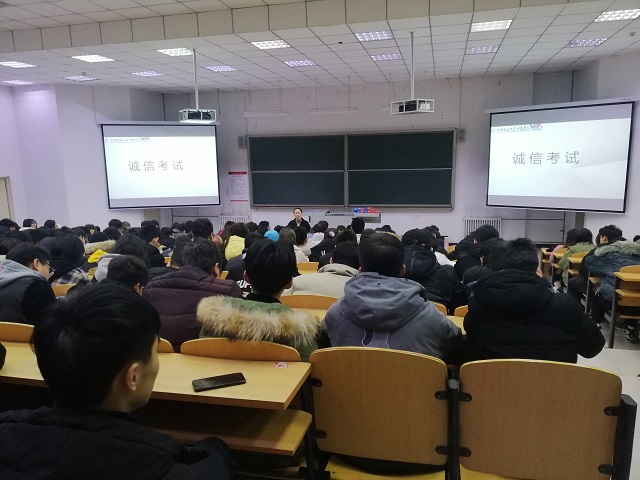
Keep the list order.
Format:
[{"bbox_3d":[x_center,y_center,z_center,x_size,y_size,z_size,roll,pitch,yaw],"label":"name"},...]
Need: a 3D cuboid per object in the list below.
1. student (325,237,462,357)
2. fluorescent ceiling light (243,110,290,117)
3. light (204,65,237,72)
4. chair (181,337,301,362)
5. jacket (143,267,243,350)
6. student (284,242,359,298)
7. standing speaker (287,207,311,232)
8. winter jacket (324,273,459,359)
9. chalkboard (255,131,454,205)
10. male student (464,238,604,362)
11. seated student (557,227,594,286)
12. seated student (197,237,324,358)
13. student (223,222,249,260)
[{"bbox_3d":[0.316,0.559,2.068,0.510,1.230,0.740,1,10,14],"label":"student"},{"bbox_3d":[-1.385,-3.243,12.360,1.240,0.130,0.140,1,10,14],"label":"fluorescent ceiling light"},{"bbox_3d":[-2.137,-3.738,10.457,0.600,0.080,0.600,1,10,14],"label":"light"},{"bbox_3d":[-0.249,0.744,2.066,0.500,0.840,0.520,1,10,14],"label":"chair"},{"bbox_3d":[-0.620,0.414,2.263,0.540,0.600,0.520,1,10,14],"label":"jacket"},{"bbox_3d":[0.119,0.583,3.075,0.500,1.220,0.740,1,10,14],"label":"student"},{"bbox_3d":[-0.433,0.145,9.975,0.480,1.630,0.320,1,10,14],"label":"standing speaker"},{"bbox_3d":[0.287,0.416,1.936,0.520,0.645,0.500,1,10,14],"label":"winter jacket"},{"bbox_3d":[0.762,-1.902,13.229,5.750,2.060,0.120,1,10,14],"label":"chalkboard"},{"bbox_3d":[0.785,0.578,1.930,0.500,1.230,0.740,1,10,14],"label":"male student"},{"bbox_3d":[3.638,0.384,6.831,0.500,1.160,0.650,1,10,14],"label":"seated student"},{"bbox_3d":[-0.179,0.558,2.164,0.530,1.170,0.660,1,10,14],"label":"seated student"},{"bbox_3d":[-0.898,0.392,5.426,0.480,1.220,0.720,1,10,14],"label":"student"}]

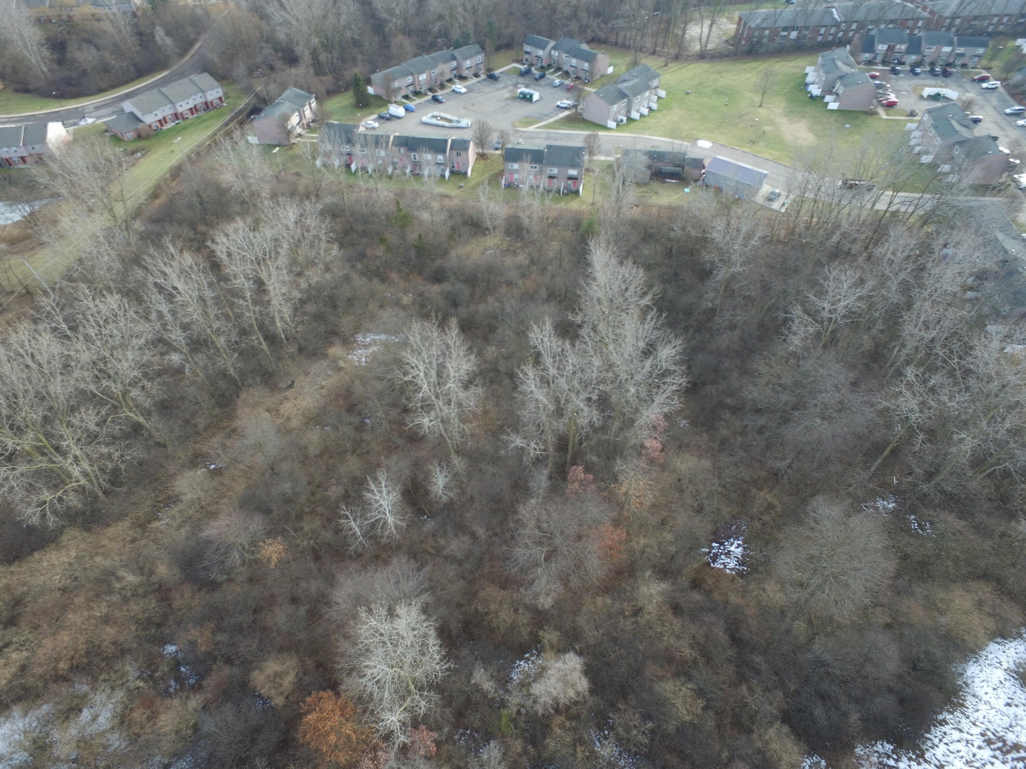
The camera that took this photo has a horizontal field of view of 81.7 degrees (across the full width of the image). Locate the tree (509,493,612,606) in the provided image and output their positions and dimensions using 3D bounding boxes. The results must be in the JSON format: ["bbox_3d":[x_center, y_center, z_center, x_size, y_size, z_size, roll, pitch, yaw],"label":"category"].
[{"bbox_3d":[5.720,19.210,70.440,12.000,10.500,12.000,-1,47,0],"label":"tree"}]

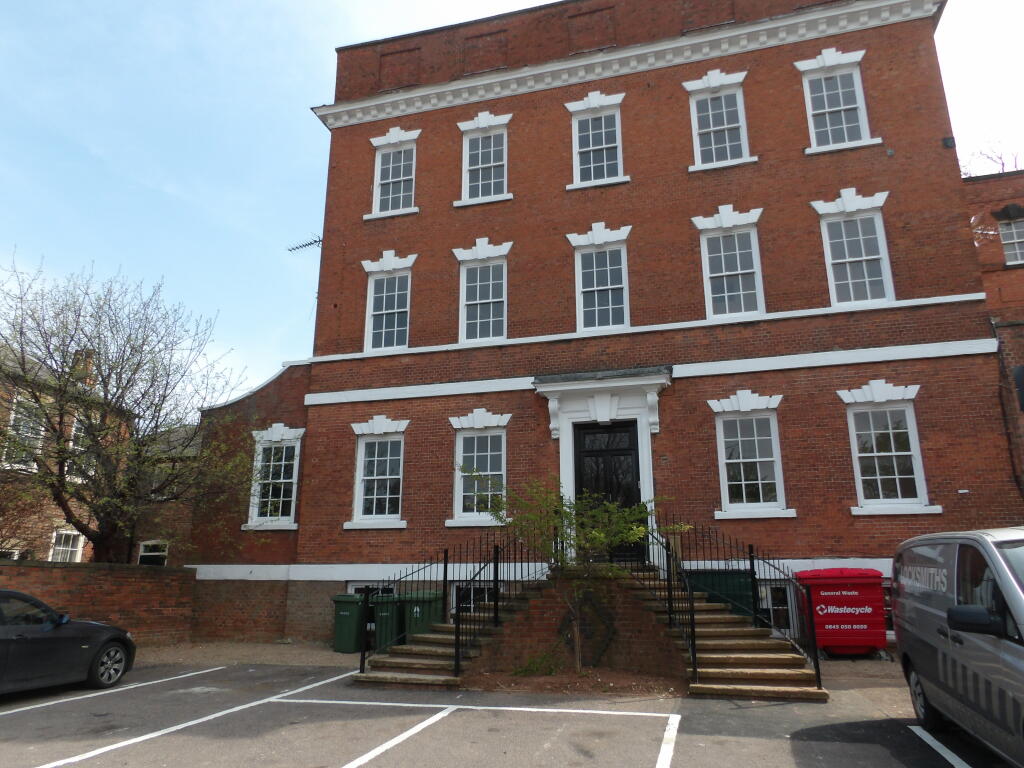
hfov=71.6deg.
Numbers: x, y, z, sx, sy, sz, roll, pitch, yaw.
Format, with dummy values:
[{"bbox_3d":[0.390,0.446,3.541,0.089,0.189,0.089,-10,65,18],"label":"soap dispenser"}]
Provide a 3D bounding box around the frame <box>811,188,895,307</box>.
[{"bbox_3d":[7.394,-2.979,15.255,1.605,2.741,0.200,-4,-16,15],"label":"frame"}]

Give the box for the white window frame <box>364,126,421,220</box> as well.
[{"bbox_3d":[-3.001,-5.381,18.028,1.507,2.559,0.200,-4,-16,15],"label":"white window frame"}]

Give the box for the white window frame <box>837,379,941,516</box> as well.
[{"bbox_3d":[7.443,1.220,14.088,1.583,2.693,0.200,-4,-16,15],"label":"white window frame"}]

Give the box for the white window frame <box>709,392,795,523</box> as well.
[{"bbox_3d":[4.655,1.358,13.927,1.479,2.530,0.200,-4,-16,15],"label":"white window frame"}]

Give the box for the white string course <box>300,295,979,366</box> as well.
[{"bbox_3d":[1.688,-1.079,15.414,15.174,0.152,0.160,-4,-16,15],"label":"white string course"}]

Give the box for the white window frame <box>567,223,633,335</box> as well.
[{"bbox_3d":[2.082,-2.549,16.680,1.586,2.737,0.200,-4,-16,15],"label":"white window frame"}]

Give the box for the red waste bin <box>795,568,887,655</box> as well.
[{"bbox_3d":[5.832,4.113,12.684,1.280,1.470,1.000,-4,-16,15],"label":"red waste bin"}]

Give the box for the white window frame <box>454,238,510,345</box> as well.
[{"bbox_3d":[-0.680,-2.201,16.470,1.508,2.584,0.200,-4,-16,15],"label":"white window frame"}]

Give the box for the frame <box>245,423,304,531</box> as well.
[{"bbox_3d":[-5.609,2.188,16.855,1.503,2.541,0.200,-4,-16,15],"label":"frame"}]

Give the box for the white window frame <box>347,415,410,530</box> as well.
[{"bbox_3d":[-3.006,1.964,15.995,1.518,2.549,0.200,-4,-16,15],"label":"white window frame"}]

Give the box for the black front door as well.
[{"bbox_3d":[2.106,2.320,15.497,1.415,3.017,0.150,-4,-16,15],"label":"black front door"}]

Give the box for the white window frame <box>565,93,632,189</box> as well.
[{"bbox_3d":[1.984,-5.774,16.682,1.482,2.530,0.200,-4,-16,15],"label":"white window frame"}]

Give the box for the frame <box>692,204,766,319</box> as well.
[{"bbox_3d":[4.642,-2.618,15.032,1.494,2.587,0.200,-4,-16,15],"label":"frame"}]

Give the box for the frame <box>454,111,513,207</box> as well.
[{"bbox_3d":[-0.738,-5.896,18.418,1.594,2.680,0.200,-4,-16,15],"label":"frame"}]

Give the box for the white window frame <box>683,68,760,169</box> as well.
[{"bbox_3d":[4.918,-6.343,16.898,1.557,2.649,0.200,-4,-16,15],"label":"white window frame"}]

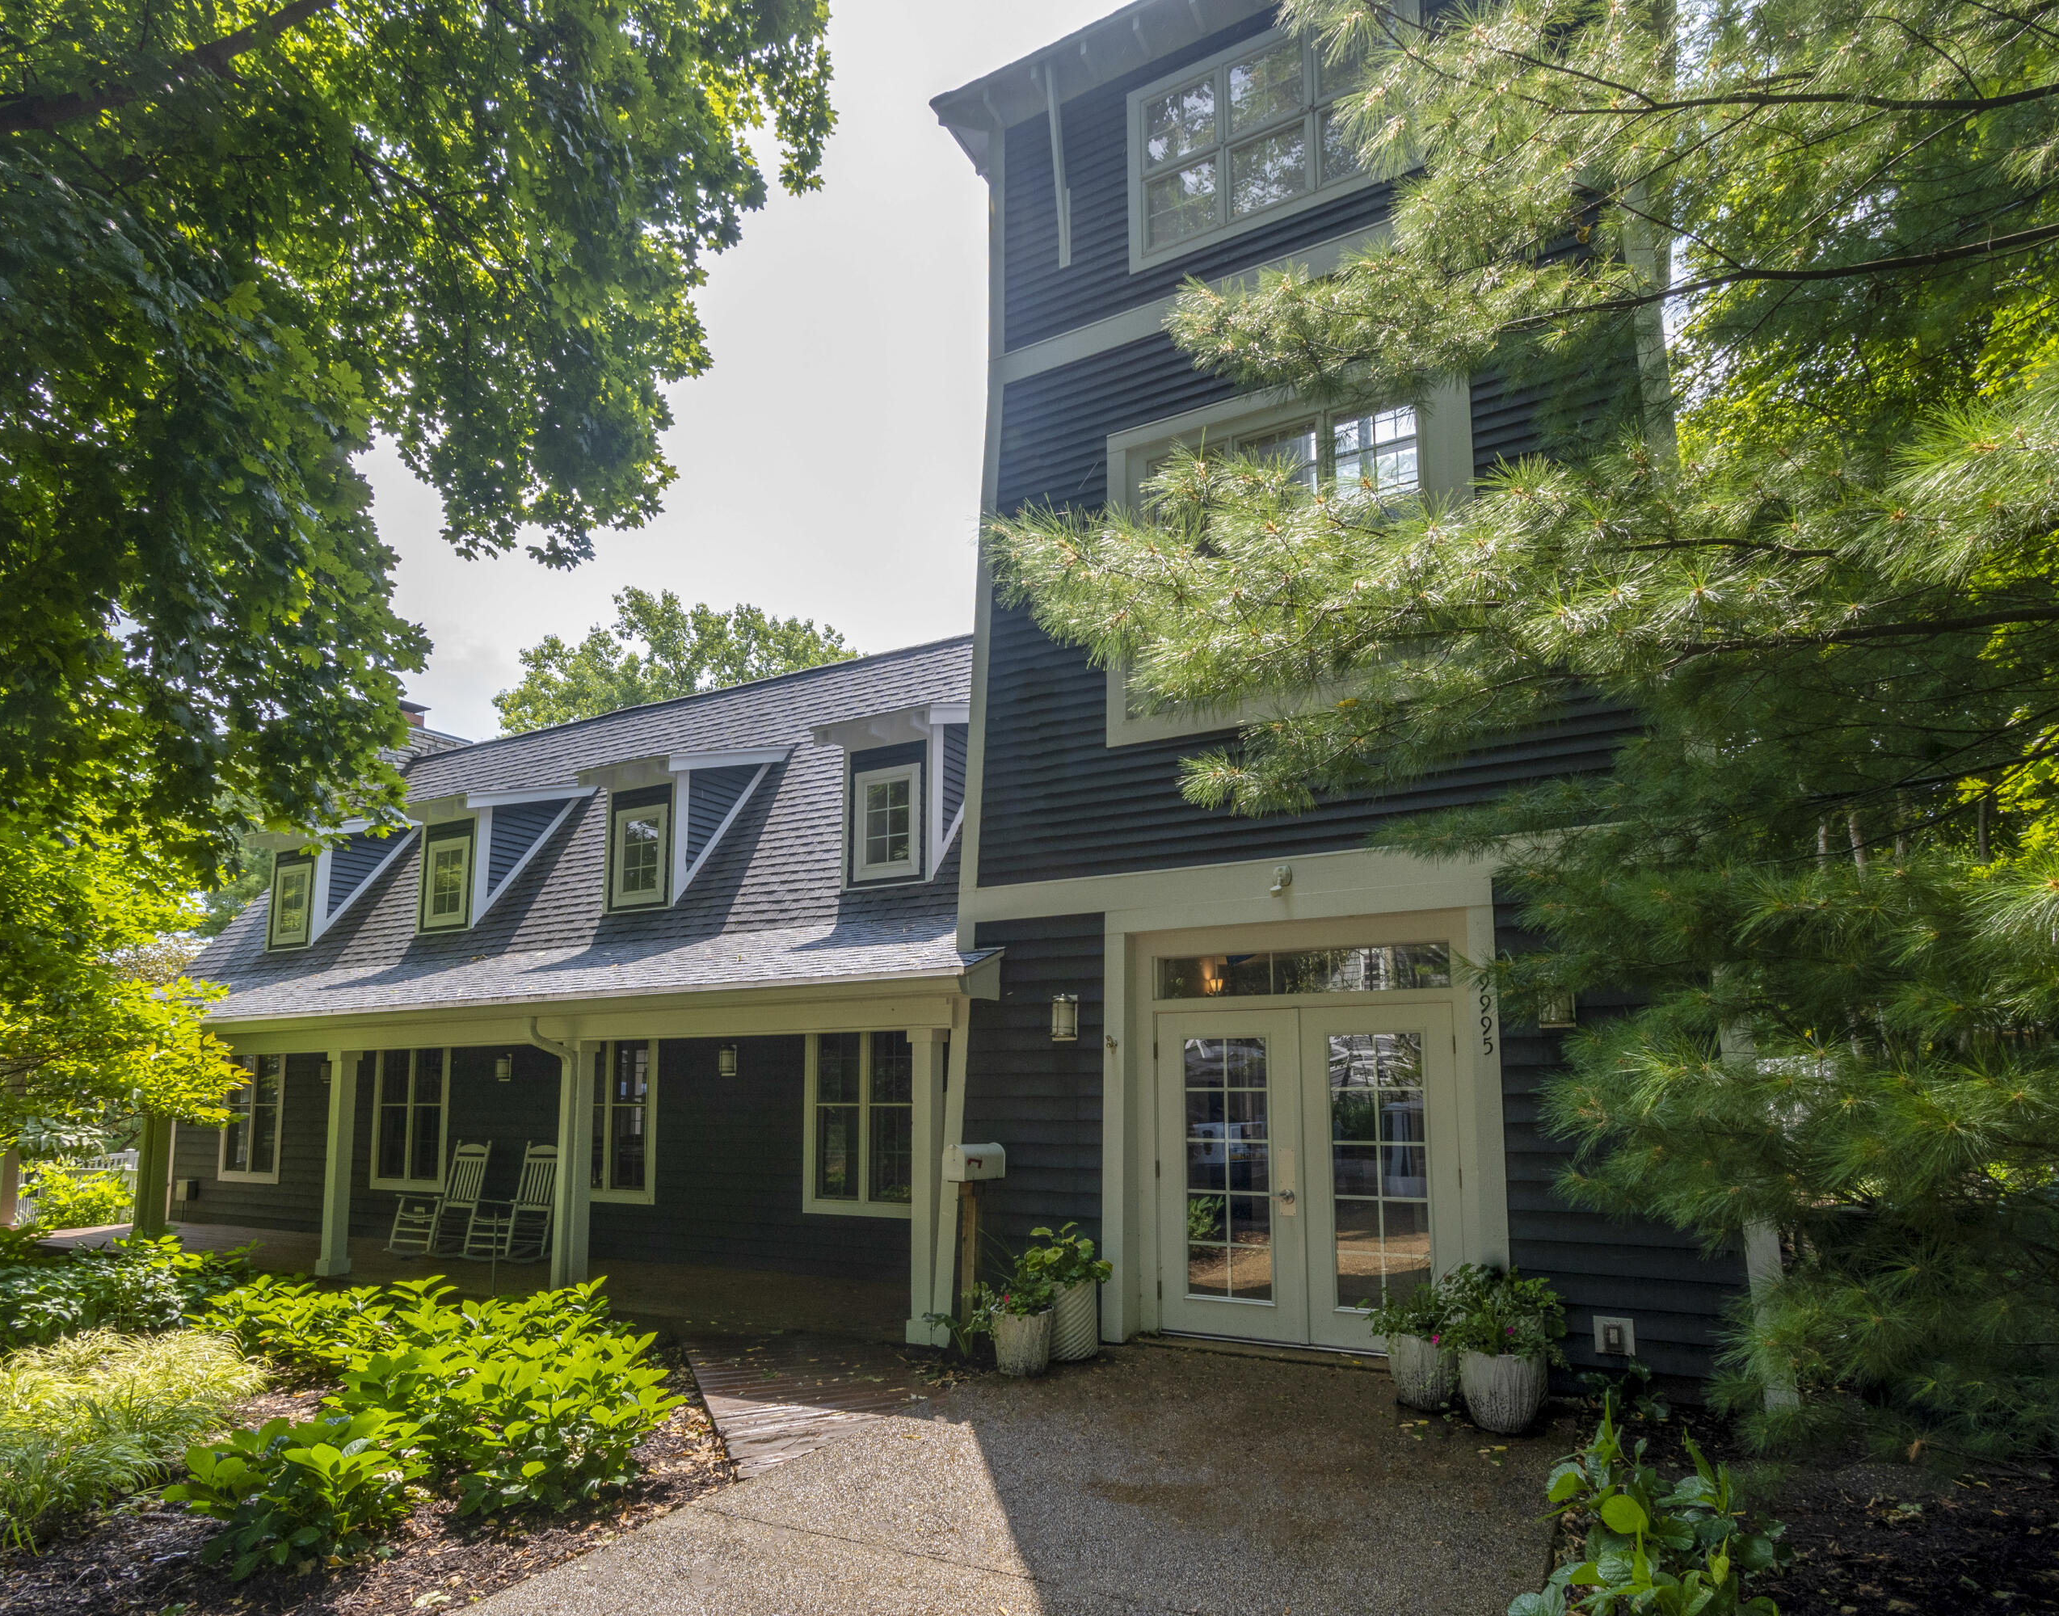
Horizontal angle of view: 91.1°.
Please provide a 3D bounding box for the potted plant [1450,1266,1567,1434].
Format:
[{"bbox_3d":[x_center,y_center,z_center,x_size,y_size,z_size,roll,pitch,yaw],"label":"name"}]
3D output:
[{"bbox_3d":[2.439,2.764,5.162,0.531,0.715,0.531,-6,-12,25],"label":"potted plant"}]

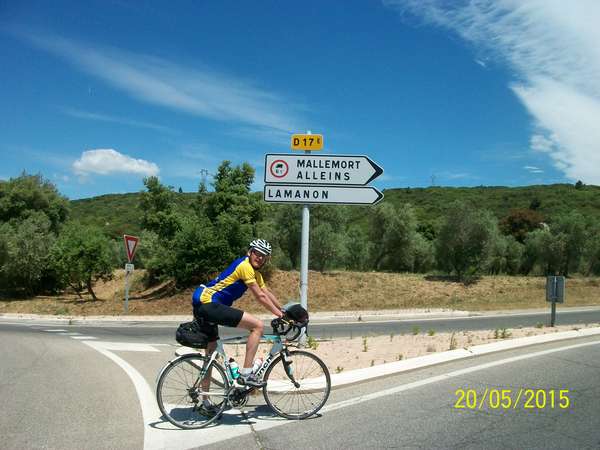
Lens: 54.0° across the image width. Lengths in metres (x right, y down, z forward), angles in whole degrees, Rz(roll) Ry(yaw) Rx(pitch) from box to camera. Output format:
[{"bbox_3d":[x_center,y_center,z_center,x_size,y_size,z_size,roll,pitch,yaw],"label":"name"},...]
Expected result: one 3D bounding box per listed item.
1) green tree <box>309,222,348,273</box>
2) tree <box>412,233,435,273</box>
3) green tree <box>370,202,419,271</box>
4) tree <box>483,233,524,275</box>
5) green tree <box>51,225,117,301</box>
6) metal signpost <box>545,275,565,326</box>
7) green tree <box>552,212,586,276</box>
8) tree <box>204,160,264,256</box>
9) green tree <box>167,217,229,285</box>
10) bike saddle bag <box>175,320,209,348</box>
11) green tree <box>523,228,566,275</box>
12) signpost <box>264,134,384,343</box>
[{"bbox_3d":[1.050,0.821,22.500,1.494,1.985,1.494,2,-3,0],"label":"green tree"},{"bbox_3d":[5.763,1.283,27.500,1.300,1.900,1.300,2,-2,0],"label":"tree"},{"bbox_3d":[4.330,0.527,27.000,2.200,3.100,2.100,2,-2,0],"label":"green tree"},{"bbox_3d":[9.278,1.283,27.000,1.900,2.000,1.800,2,-2,0],"label":"tree"},{"bbox_3d":[-6.246,1.053,17.000,2.000,2.300,1.900,2,-2,0],"label":"green tree"},{"bbox_3d":[5.766,1.715,13.300,0.450,1.140,0.090,-1,-3,40],"label":"metal signpost"},{"bbox_3d":[12.119,0.877,26.500,1.682,2.878,1.682,2,-3,0],"label":"green tree"},{"bbox_3d":[-2.463,-0.456,21.500,2.500,3.900,2.400,2,-2,0],"label":"tree"},{"bbox_3d":[-3.238,0.845,18.800,2.144,2.233,2.144,2,-3,0],"label":"green tree"},{"bbox_3d":[-0.958,0.989,5.300,0.310,0.220,0.190,3,-2,-23],"label":"bike saddle bag"},{"bbox_3d":[10.995,1.192,26.500,1.979,2.069,1.979,2,-3,0],"label":"green tree"},{"bbox_3d":[0.373,0.214,9.350,1.880,3.380,0.160,1,-2,3],"label":"signpost"}]

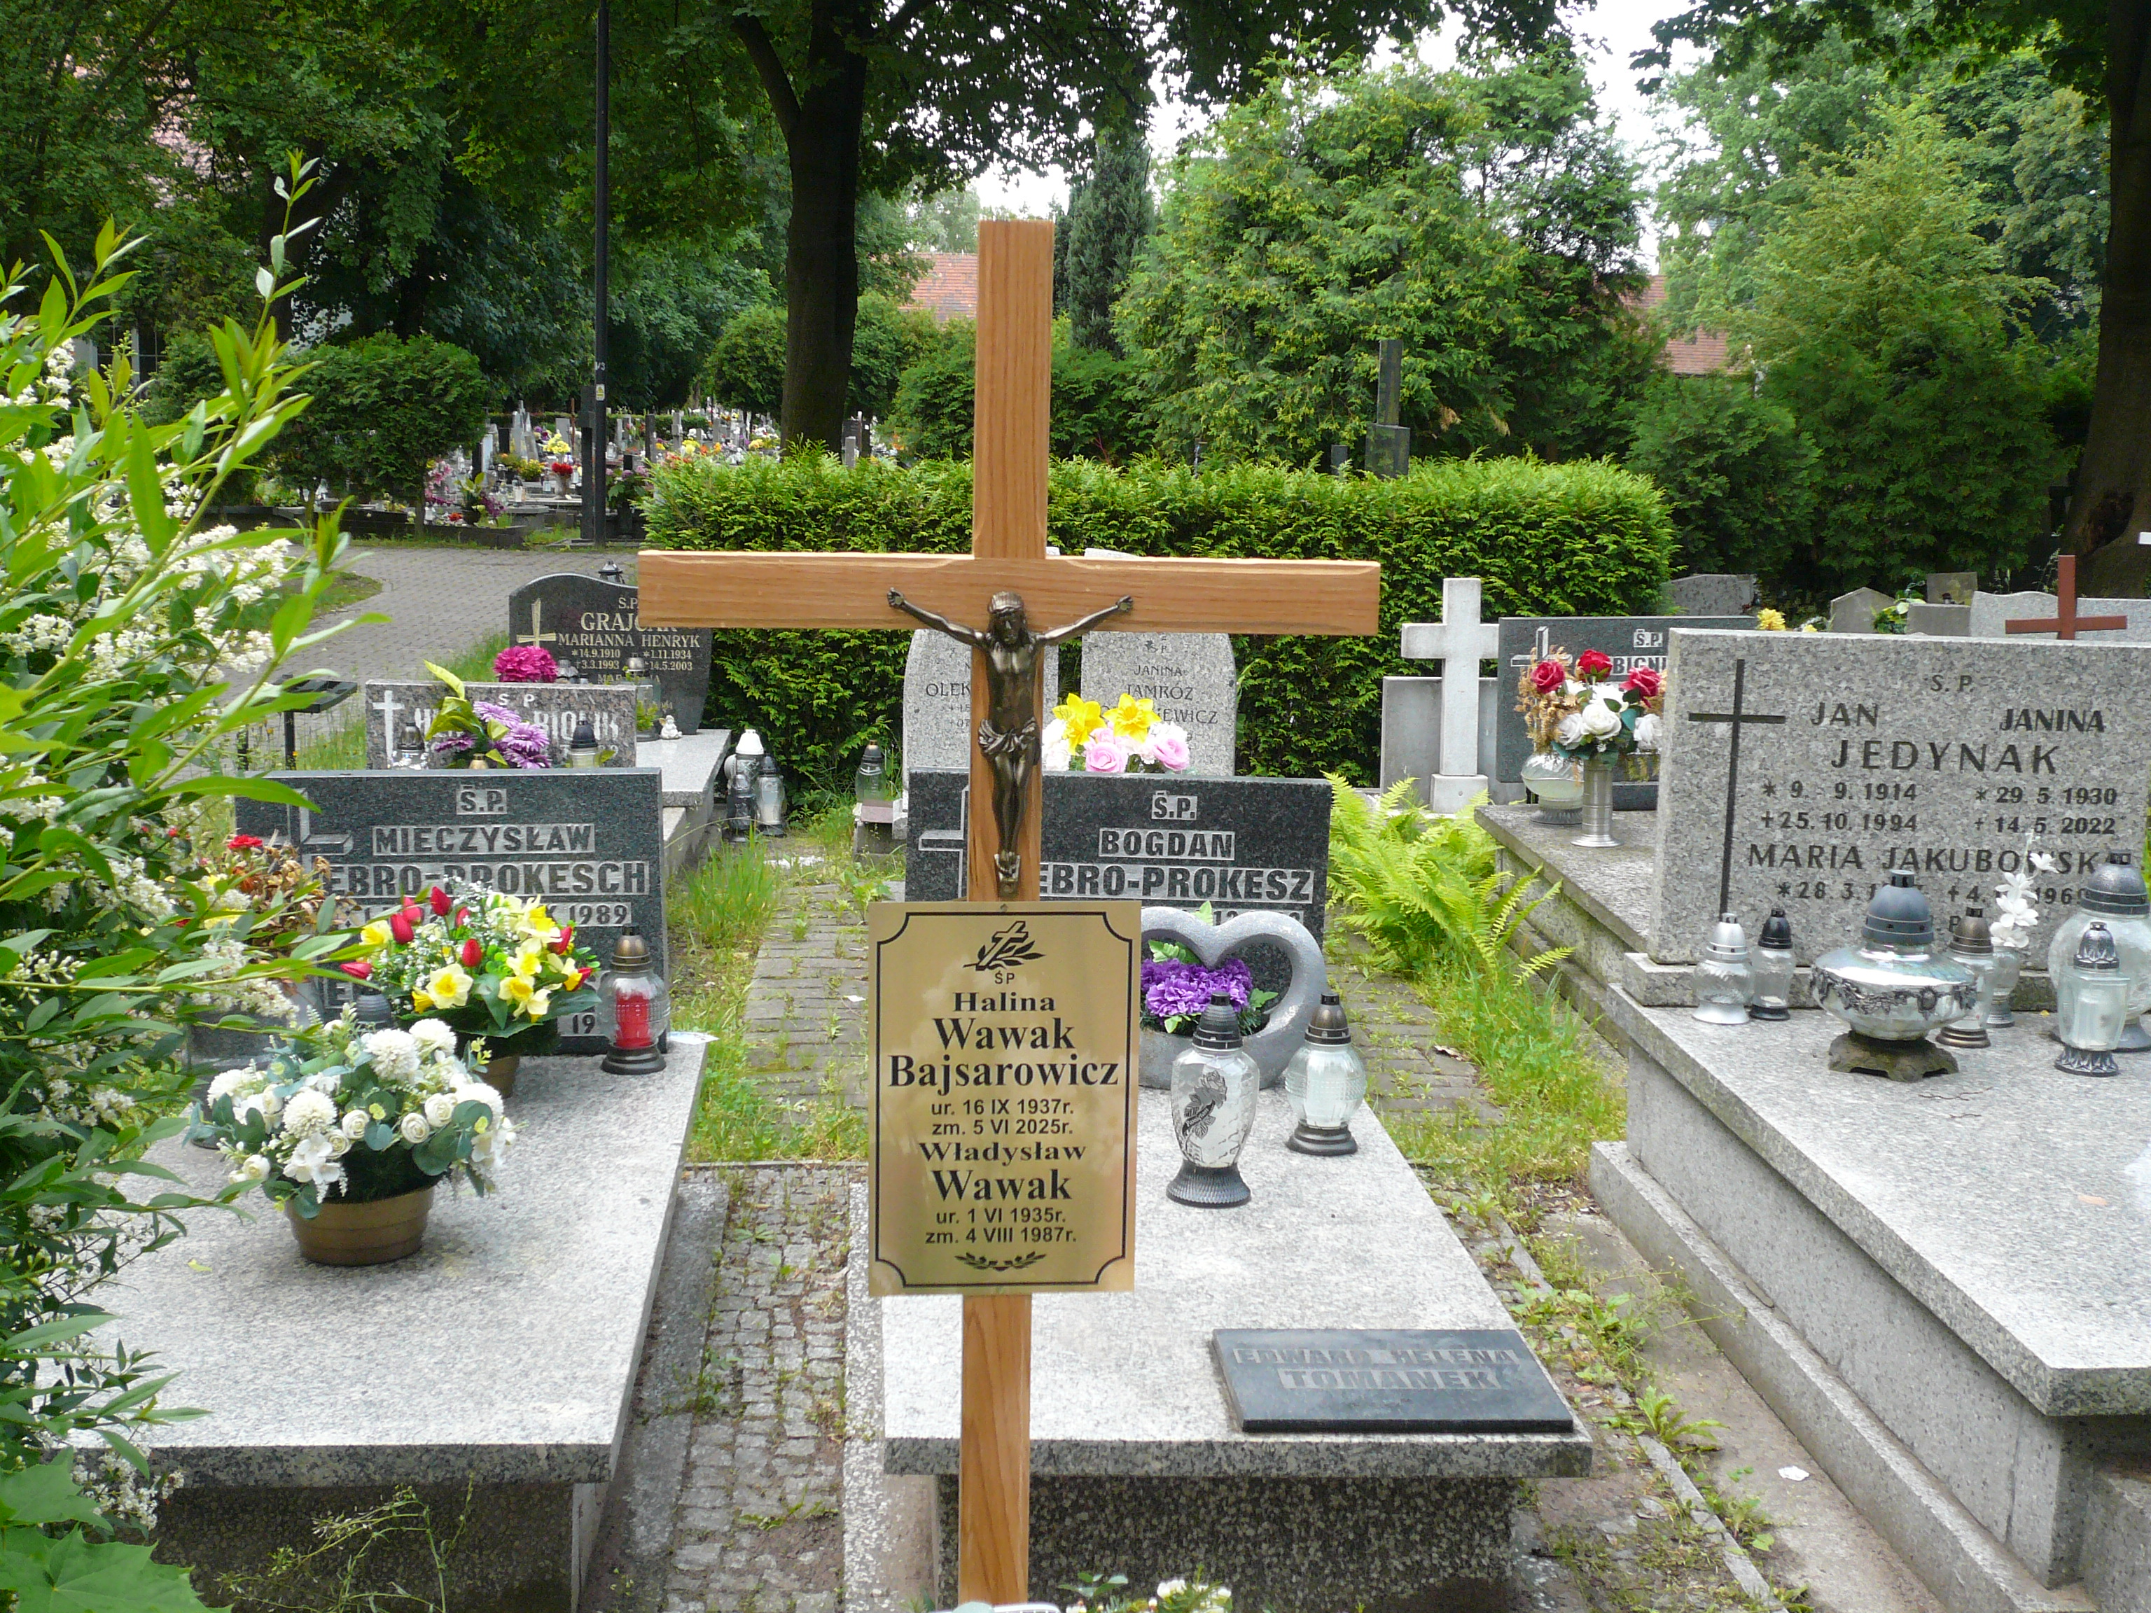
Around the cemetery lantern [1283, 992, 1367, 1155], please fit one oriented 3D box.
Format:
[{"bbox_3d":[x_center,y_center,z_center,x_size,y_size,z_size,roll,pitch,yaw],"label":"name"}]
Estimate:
[{"bbox_3d":[0.411,0.433,4.302,0.132,0.255,0.132,1,10,-5],"label":"cemetery lantern"}]

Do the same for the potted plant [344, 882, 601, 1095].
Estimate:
[{"bbox_3d":[-1.030,0.304,4.493,0.430,0.360,0.370,1,10,-5],"label":"potted plant"}]

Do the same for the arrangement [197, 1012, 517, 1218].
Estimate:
[{"bbox_3d":[-1.005,0.422,3.660,0.430,0.275,0.390,1,10,-5],"label":"arrangement"}]

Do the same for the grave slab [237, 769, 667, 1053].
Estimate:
[{"bbox_3d":[-1.096,0.182,4.631,0.743,0.502,0.080,1,10,-5],"label":"grave slab"}]

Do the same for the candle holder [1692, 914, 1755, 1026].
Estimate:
[{"bbox_3d":[1.204,0.292,4.843,0.112,0.195,0.112,1,10,-5],"label":"candle holder"}]

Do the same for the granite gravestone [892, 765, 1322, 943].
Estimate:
[{"bbox_3d":[0.072,0.201,4.774,0.765,0.532,0.065,1,10,-5],"label":"granite gravestone"}]

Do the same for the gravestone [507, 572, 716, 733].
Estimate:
[{"bbox_3d":[-1.534,-0.512,8.658,0.660,0.527,0.075,0,10,-8],"label":"gravestone"}]

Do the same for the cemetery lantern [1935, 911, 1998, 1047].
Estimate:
[{"bbox_3d":[1.605,0.306,4.699,0.105,0.240,0.105,1,10,-5],"label":"cemetery lantern"}]

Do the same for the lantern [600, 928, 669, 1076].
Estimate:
[{"bbox_3d":[-0.789,0.337,4.665,0.126,0.250,0.126,1,10,-5],"label":"lantern"}]

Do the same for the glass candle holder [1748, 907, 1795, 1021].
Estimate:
[{"bbox_3d":[1.170,0.262,4.362,0.076,0.181,0.076,1,10,-5],"label":"glass candle holder"}]

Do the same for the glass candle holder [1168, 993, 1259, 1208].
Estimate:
[{"bbox_3d":[0.215,0.436,3.963,0.139,0.317,0.139,1,10,-5],"label":"glass candle holder"}]

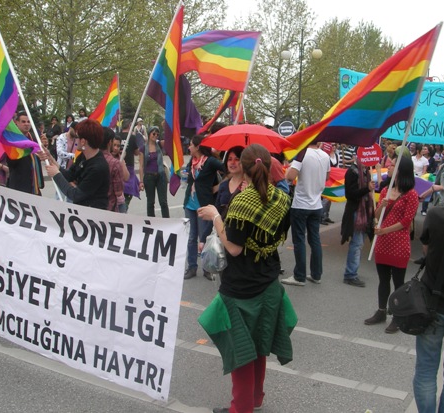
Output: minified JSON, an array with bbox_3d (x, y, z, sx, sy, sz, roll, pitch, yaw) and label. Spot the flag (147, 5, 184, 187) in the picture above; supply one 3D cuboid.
[{"bbox_3d":[-0.533,-1.001,5.600,0.380,1.720,0.330,3,6,6],"label":"flag"}]

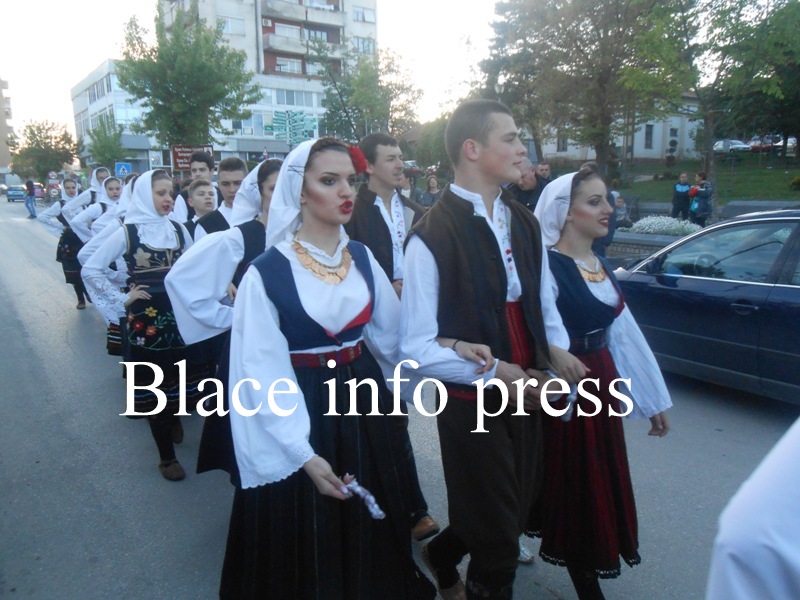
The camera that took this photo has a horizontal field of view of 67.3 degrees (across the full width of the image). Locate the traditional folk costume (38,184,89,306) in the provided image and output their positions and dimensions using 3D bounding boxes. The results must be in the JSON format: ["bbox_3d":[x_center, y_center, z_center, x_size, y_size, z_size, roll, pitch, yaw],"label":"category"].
[{"bbox_3d":[-4.273,-0.715,7.654,0.660,1.620,0.450,-6,13,-29],"label":"traditional folk costume"}]

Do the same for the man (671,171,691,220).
[{"bbox_3d":[6.678,-2.134,14.254,0.540,1.730,0.330,4,12,19],"label":"man"}]

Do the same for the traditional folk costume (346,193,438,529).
[{"bbox_3d":[-0.038,0.300,2.675,0.520,1.540,0.450,-8,13,-35],"label":"traditional folk costume"}]

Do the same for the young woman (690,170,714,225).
[{"bbox_3d":[6.852,-2.062,13.657,0.500,1.680,0.500,4,12,18],"label":"young woman"}]

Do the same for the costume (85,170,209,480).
[{"bbox_3d":[-1.331,0.146,3.205,0.600,1.640,0.450,-9,14,-39],"label":"costume"}]

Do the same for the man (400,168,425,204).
[{"bbox_3d":[0.211,-1.274,10.143,0.500,1.730,0.320,6,13,29],"label":"man"}]

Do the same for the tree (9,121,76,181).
[{"bbox_3d":[-32.970,-12.836,55.573,5.800,7.249,5.800,-8,13,-34],"label":"tree"}]

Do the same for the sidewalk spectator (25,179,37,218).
[{"bbox_3d":[-16.262,-4.404,26.445,0.400,1.710,0.480,6,13,30],"label":"sidewalk spectator"}]

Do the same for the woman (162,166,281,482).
[{"bbox_3d":[-0.672,0.245,2.614,0.600,1.670,0.450,-8,14,-37],"label":"woman"}]

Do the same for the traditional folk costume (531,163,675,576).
[{"bbox_3d":[0.712,0.242,2.155,0.500,1.350,0.400,-8,14,-36],"label":"traditional folk costume"}]

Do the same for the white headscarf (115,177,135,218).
[{"bbox_3d":[-1.794,-0.689,4.022,0.250,0.310,0.270,-8,14,-36],"label":"white headscarf"}]

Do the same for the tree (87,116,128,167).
[{"bbox_3d":[-17.126,-7.981,35.123,2.400,5.500,2.400,-8,13,-34],"label":"tree"}]

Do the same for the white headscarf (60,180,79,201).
[{"bbox_3d":[-4.133,-1.373,7.526,0.220,0.270,0.250,-6,13,-29],"label":"white headscarf"}]

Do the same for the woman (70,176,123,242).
[{"bbox_3d":[-3.250,-0.525,6.723,0.720,1.672,0.420,-6,13,-29],"label":"woman"}]

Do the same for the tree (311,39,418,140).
[{"bbox_3d":[-1.712,-8.145,28.980,5.400,8.100,5.200,0,11,0],"label":"tree"}]

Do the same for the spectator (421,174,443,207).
[{"bbox_3d":[0.563,-1.368,10.736,0.500,1.650,0.300,1,11,6],"label":"spectator"}]

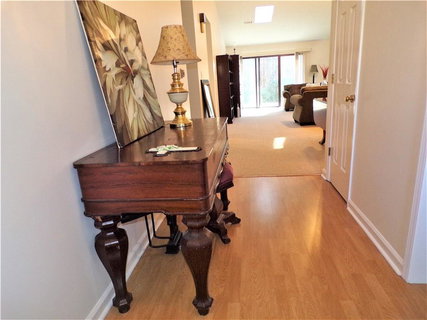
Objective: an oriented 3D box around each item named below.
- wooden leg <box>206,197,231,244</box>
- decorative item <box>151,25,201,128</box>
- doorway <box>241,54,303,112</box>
[{"bbox_3d":[0.038,0.428,2.164,0.171,0.350,0.158,-1,15,8],"label":"wooden leg"},{"bbox_3d":[-0.273,-0.620,2.225,0.384,0.717,0.384,-1,15,8],"label":"decorative item"},{"bbox_3d":[2.303,-3.064,11.725,2.400,2.003,0.130,-1,15,8],"label":"doorway"}]

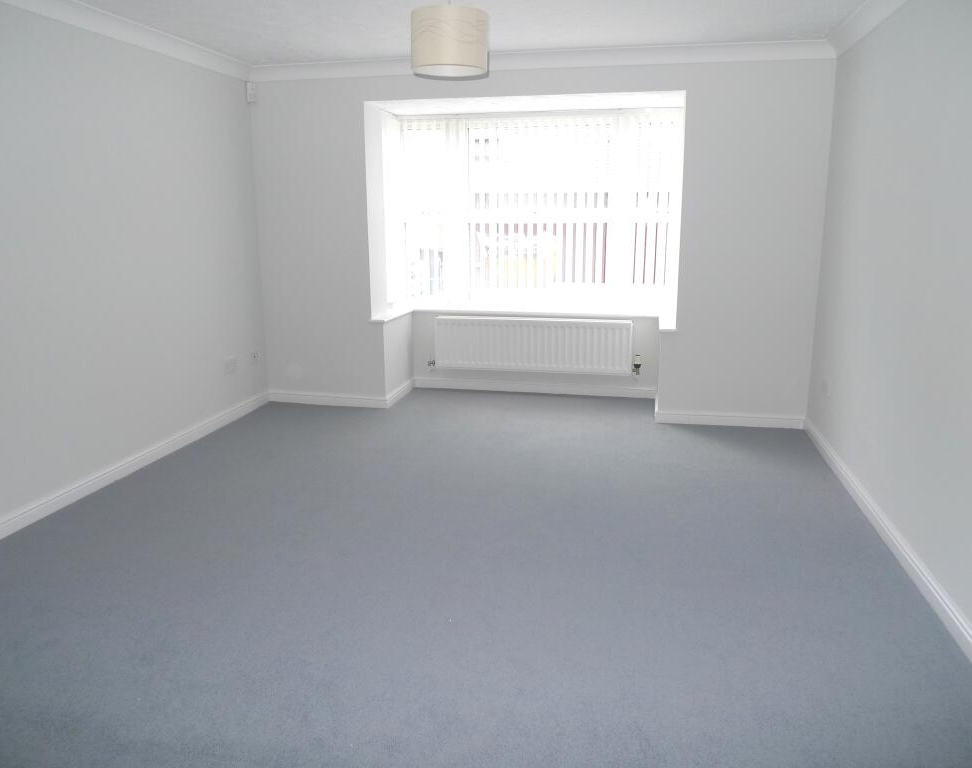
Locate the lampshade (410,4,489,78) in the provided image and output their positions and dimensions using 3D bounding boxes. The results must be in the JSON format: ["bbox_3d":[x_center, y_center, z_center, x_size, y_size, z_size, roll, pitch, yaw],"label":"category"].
[{"bbox_3d":[-0.141,-1.347,2.816,0.300,0.202,0.300,0,13,0],"label":"lampshade"}]

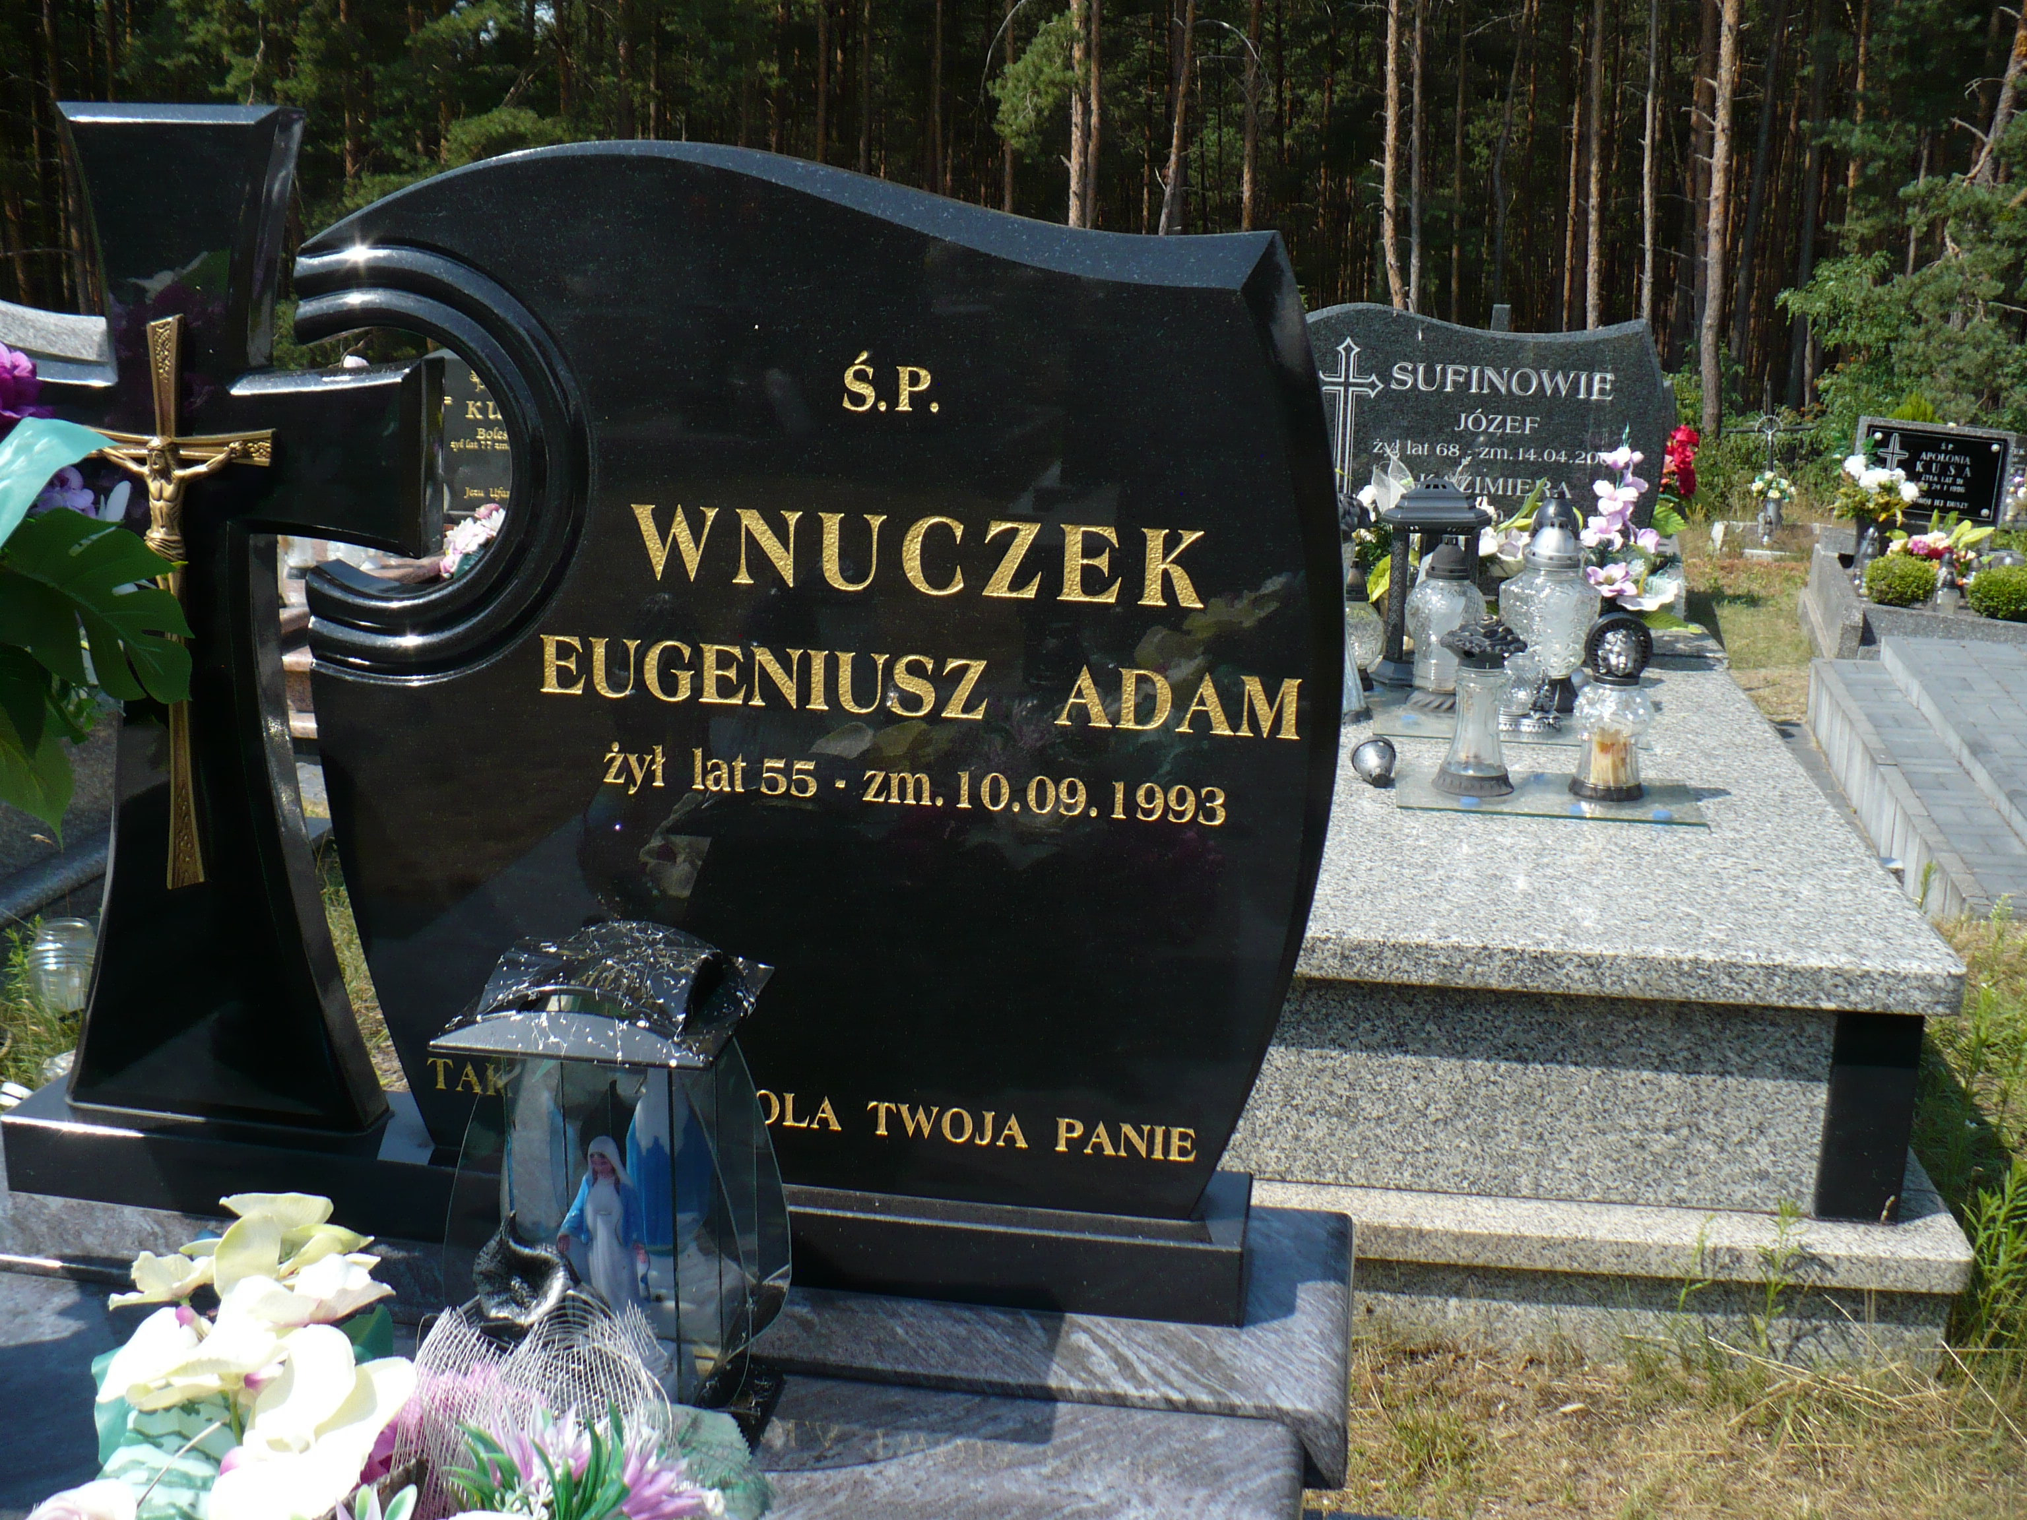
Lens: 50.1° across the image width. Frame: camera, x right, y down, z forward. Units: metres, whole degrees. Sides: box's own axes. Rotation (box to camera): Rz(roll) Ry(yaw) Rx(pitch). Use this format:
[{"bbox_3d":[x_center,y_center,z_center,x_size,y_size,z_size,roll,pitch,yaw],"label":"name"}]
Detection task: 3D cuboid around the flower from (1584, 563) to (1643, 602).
[{"bbox_3d":[1.103,-0.329,3.981,0.097,0.070,0.075,2,15,8],"label":"flower"}]

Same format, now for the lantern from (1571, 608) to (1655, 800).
[{"bbox_3d":[0.859,-0.079,3.105,0.112,0.265,0.112,2,15,8],"label":"lantern"}]

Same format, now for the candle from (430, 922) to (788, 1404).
[{"bbox_3d":[-0.261,0.290,1.446,0.196,0.344,0.192,3,15,10],"label":"candle"}]

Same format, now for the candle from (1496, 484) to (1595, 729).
[{"bbox_3d":[0.897,-0.270,3.612,0.163,0.376,0.163,2,15,8],"label":"candle"}]

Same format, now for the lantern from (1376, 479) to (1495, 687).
[{"bbox_3d":[0.751,-0.322,3.848,0.215,0.364,0.215,2,15,8],"label":"lantern"}]

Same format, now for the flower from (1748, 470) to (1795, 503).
[{"bbox_3d":[2.973,-1.072,8.500,0.185,0.130,0.160,2,15,8],"label":"flower"}]

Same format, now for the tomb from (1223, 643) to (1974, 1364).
[{"bbox_3d":[0.732,0.246,3.393,1.044,0.486,1.763,2,15,8],"label":"tomb"}]

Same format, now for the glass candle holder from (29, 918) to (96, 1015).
[{"bbox_3d":[-1.526,0.335,3.480,0.115,0.160,0.115,2,15,8],"label":"glass candle holder"}]

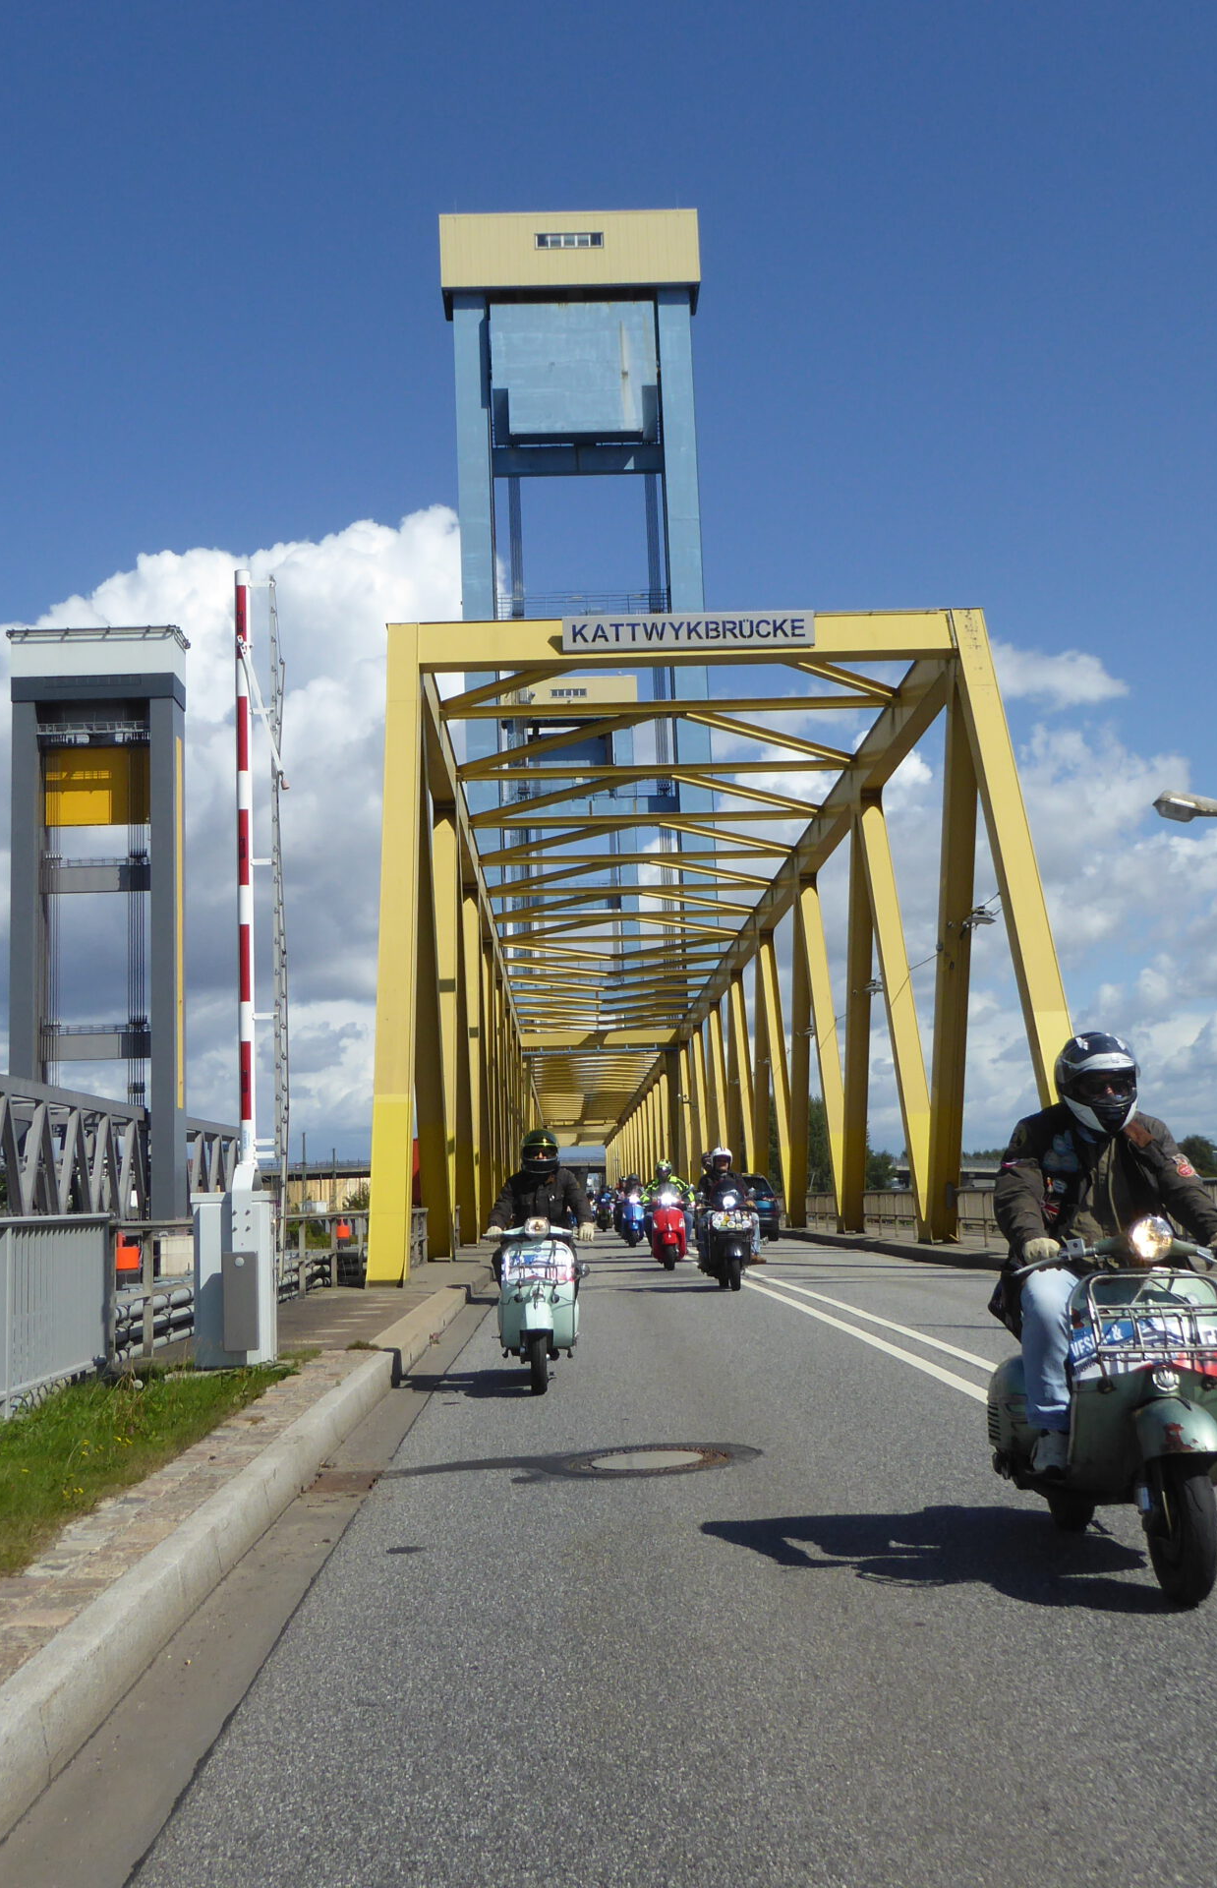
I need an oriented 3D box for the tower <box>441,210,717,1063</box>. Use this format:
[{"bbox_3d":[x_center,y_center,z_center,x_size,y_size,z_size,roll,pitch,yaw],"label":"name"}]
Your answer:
[{"bbox_3d":[-1.416,-12.589,111.813,14.800,58.765,5.400,-1,-7,-1],"label":"tower"}]

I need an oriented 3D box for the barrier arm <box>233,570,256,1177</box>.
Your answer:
[{"bbox_3d":[-2.318,-0.438,12.478,0.110,3.980,0.100,-1,-7,-1],"label":"barrier arm"}]

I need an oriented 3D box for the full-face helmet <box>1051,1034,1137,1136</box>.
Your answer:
[{"bbox_3d":[1.628,0.464,6.526,0.270,0.320,0.330,-1,-7,-3],"label":"full-face helmet"}]

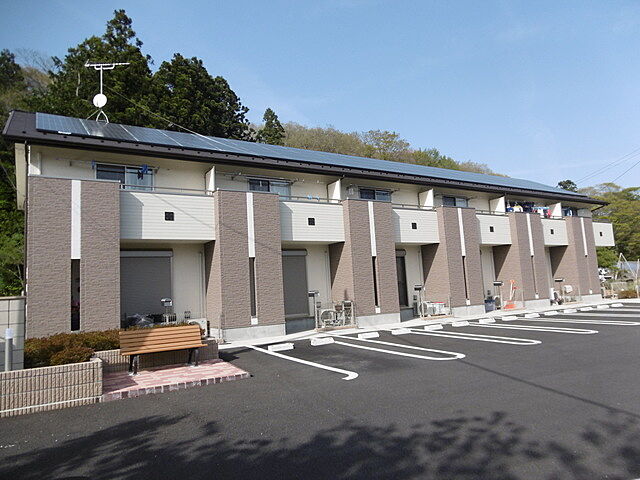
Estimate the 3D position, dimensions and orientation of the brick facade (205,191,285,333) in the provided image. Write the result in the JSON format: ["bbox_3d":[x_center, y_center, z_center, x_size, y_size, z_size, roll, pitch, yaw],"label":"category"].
[{"bbox_3d":[-2.335,0.627,13.613,1.930,3.909,1.367,1,-7,-31],"label":"brick facade"}]

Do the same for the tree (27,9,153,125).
[{"bbox_3d":[-15.838,-6.159,30.404,9.000,20.049,9.000,1,-7,-31],"label":"tree"}]

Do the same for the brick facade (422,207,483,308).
[{"bbox_3d":[5.425,0.761,18.358,1.930,3.909,1.367,1,-7,-31],"label":"brick facade"}]

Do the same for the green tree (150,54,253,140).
[{"bbox_3d":[-8.553,-5.035,32.416,8.000,17.555,8.000,1,-7,-31],"label":"green tree"}]

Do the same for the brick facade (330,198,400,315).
[{"bbox_3d":[1.544,0.694,15.985,1.930,3.909,1.367,1,-7,-31],"label":"brick facade"}]

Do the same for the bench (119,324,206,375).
[{"bbox_3d":[-2.837,2.004,8.063,1.470,0.750,0.560,1,-7,-31],"label":"bench"}]

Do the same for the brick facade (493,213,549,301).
[{"bbox_3d":[9.316,0.828,20.737,1.930,3.909,1.367,1,-7,-31],"label":"brick facade"}]

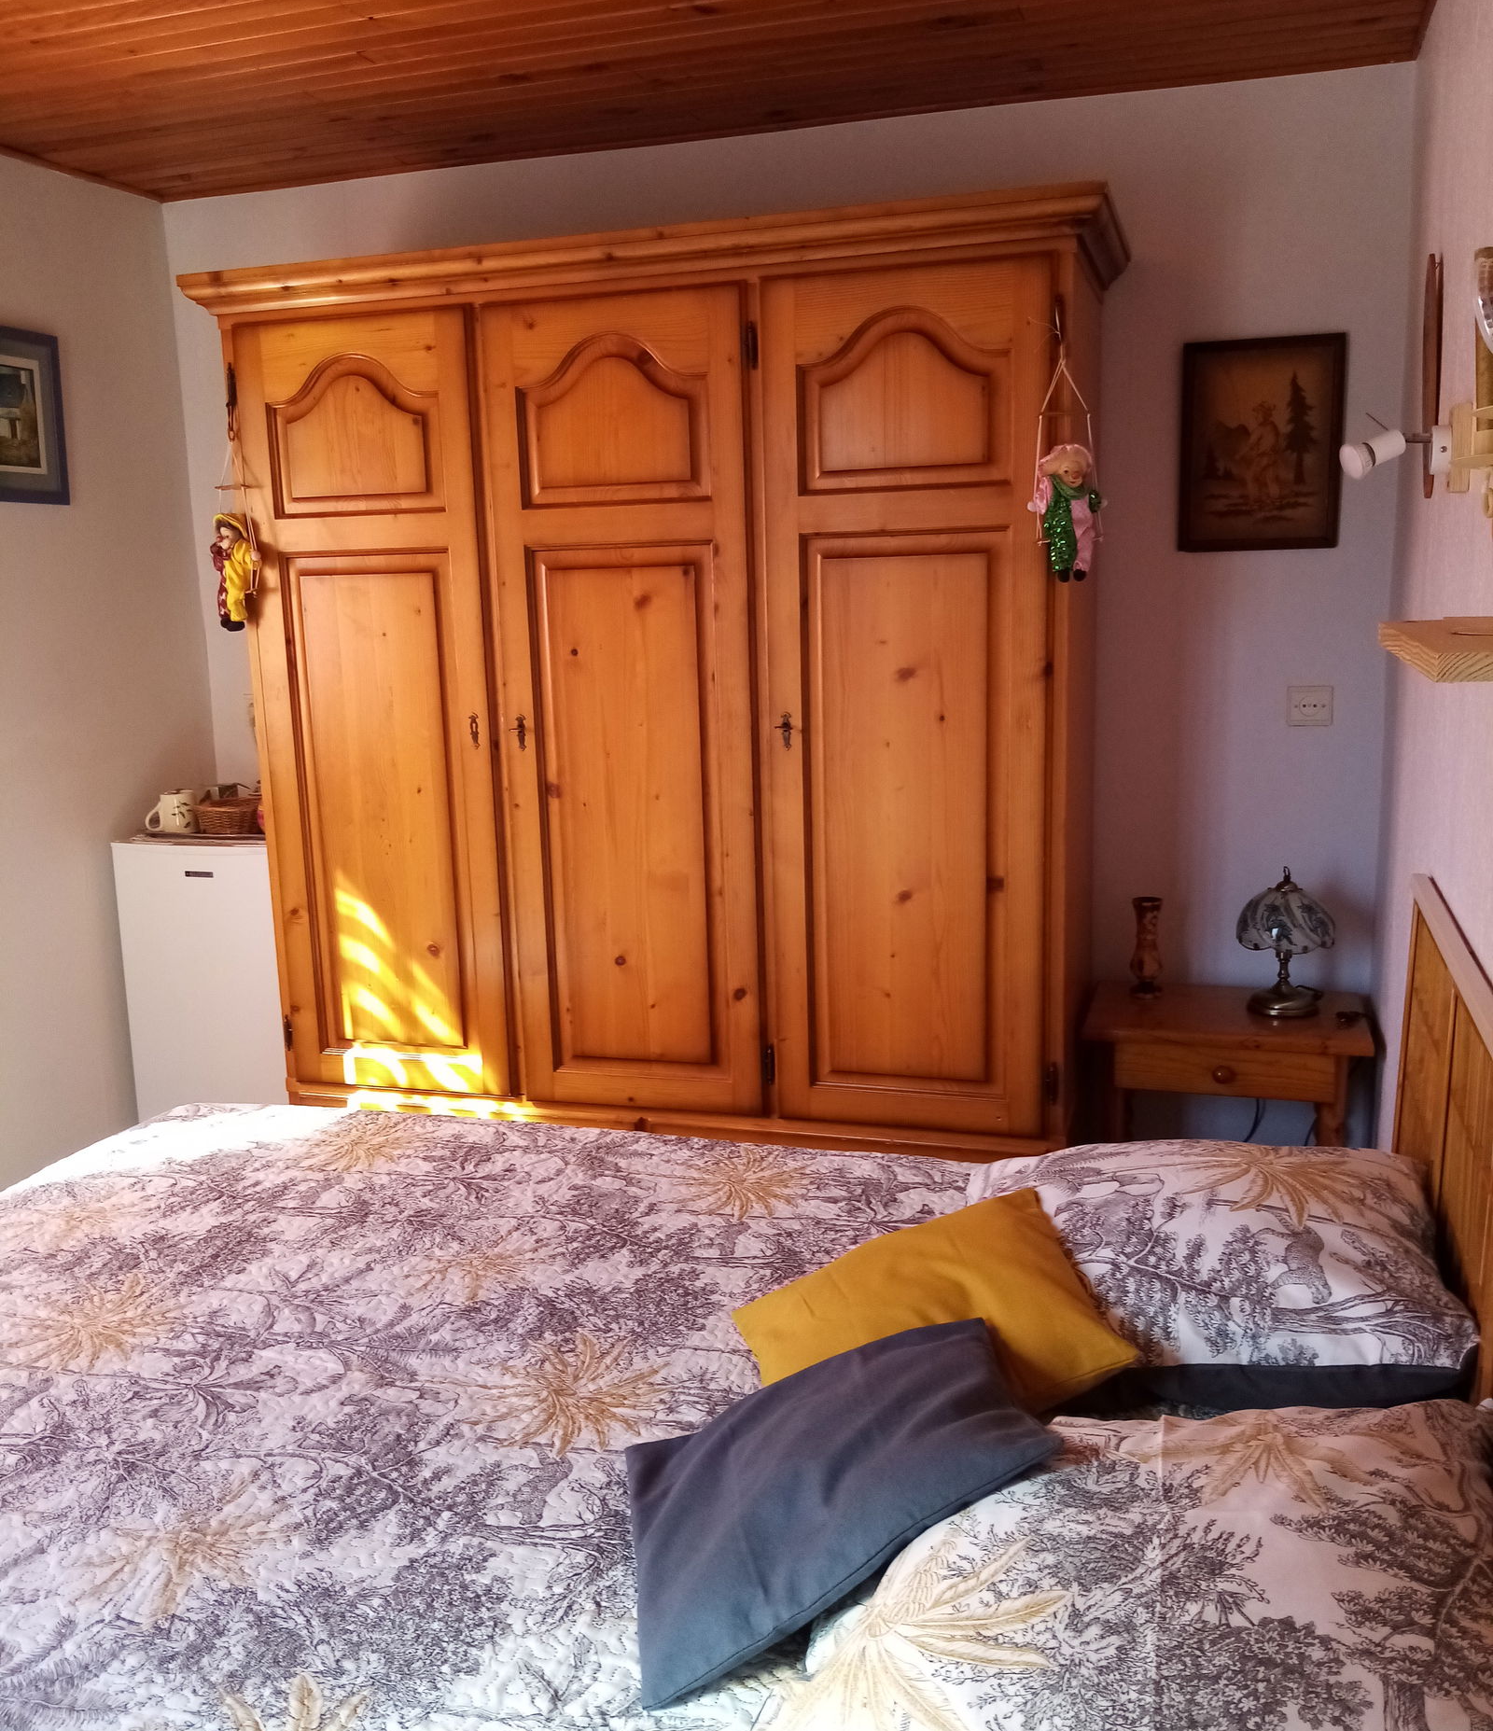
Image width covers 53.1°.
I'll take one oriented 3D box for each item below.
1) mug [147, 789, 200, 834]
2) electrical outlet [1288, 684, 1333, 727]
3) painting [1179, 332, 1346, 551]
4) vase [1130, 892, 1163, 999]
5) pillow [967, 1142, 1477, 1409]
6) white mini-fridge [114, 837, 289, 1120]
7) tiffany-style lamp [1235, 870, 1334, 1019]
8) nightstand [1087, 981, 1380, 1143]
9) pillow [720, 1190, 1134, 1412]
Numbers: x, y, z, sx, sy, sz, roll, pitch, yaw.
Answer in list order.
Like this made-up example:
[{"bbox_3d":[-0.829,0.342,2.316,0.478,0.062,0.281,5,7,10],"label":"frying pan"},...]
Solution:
[{"bbox_3d":[-1.392,-0.132,3.629,0.127,0.096,0.090,-6,12,-21],"label":"mug"},{"bbox_3d":[1.169,-0.330,3.100,0.085,0.082,0.012,2,12,18],"label":"electrical outlet"},{"bbox_3d":[1.042,-0.849,3.032,0.309,0.414,0.020,2,12,18],"label":"painting"},{"bbox_3d":[0.816,0.164,3.044,0.067,0.203,0.067,2,11,18],"label":"vase"},{"bbox_3d":[0.536,0.438,1.826,0.590,0.175,0.590,2,12,18],"label":"pillow"},{"bbox_3d":[-1.187,0.329,3.746,0.476,0.850,0.460,2,12,18],"label":"white mini-fridge"},{"bbox_3d":[1.096,0.148,3.044,0.189,0.293,0.189,2,12,18],"label":"tiffany-style lamp"},{"bbox_3d":[0.991,0.558,3.111,0.543,0.530,0.400,2,12,18],"label":"nightstand"},{"bbox_3d":[0.176,0.500,1.625,0.400,0.120,0.400,-22,12,1],"label":"pillow"}]

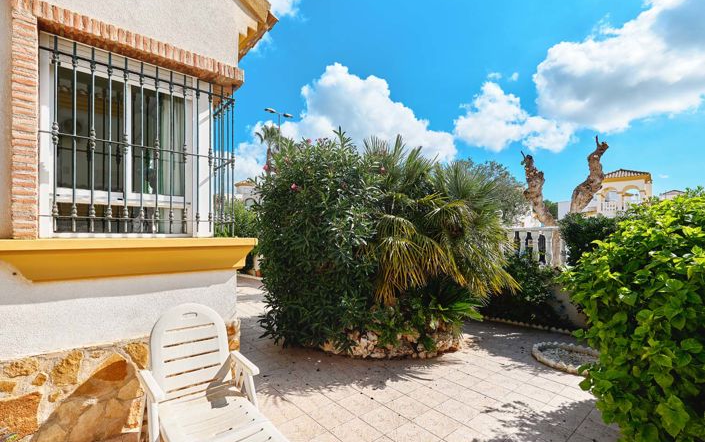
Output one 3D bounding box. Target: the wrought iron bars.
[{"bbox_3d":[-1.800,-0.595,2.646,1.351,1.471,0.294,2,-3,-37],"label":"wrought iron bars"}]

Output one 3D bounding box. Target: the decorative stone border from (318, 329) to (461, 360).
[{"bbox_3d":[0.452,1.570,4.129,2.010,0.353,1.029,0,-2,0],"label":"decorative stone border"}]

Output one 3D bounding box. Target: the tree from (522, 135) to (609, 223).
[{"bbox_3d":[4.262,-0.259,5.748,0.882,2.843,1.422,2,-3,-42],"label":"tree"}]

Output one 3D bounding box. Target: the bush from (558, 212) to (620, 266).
[{"bbox_3d":[4.015,0.454,4.853,0.980,1.176,1.127,2,-3,-42],"label":"bush"}]

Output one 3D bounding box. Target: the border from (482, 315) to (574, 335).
[{"bbox_3d":[2.960,1.733,5.045,0.127,0.098,1.616,2,-3,-40],"label":"border"}]

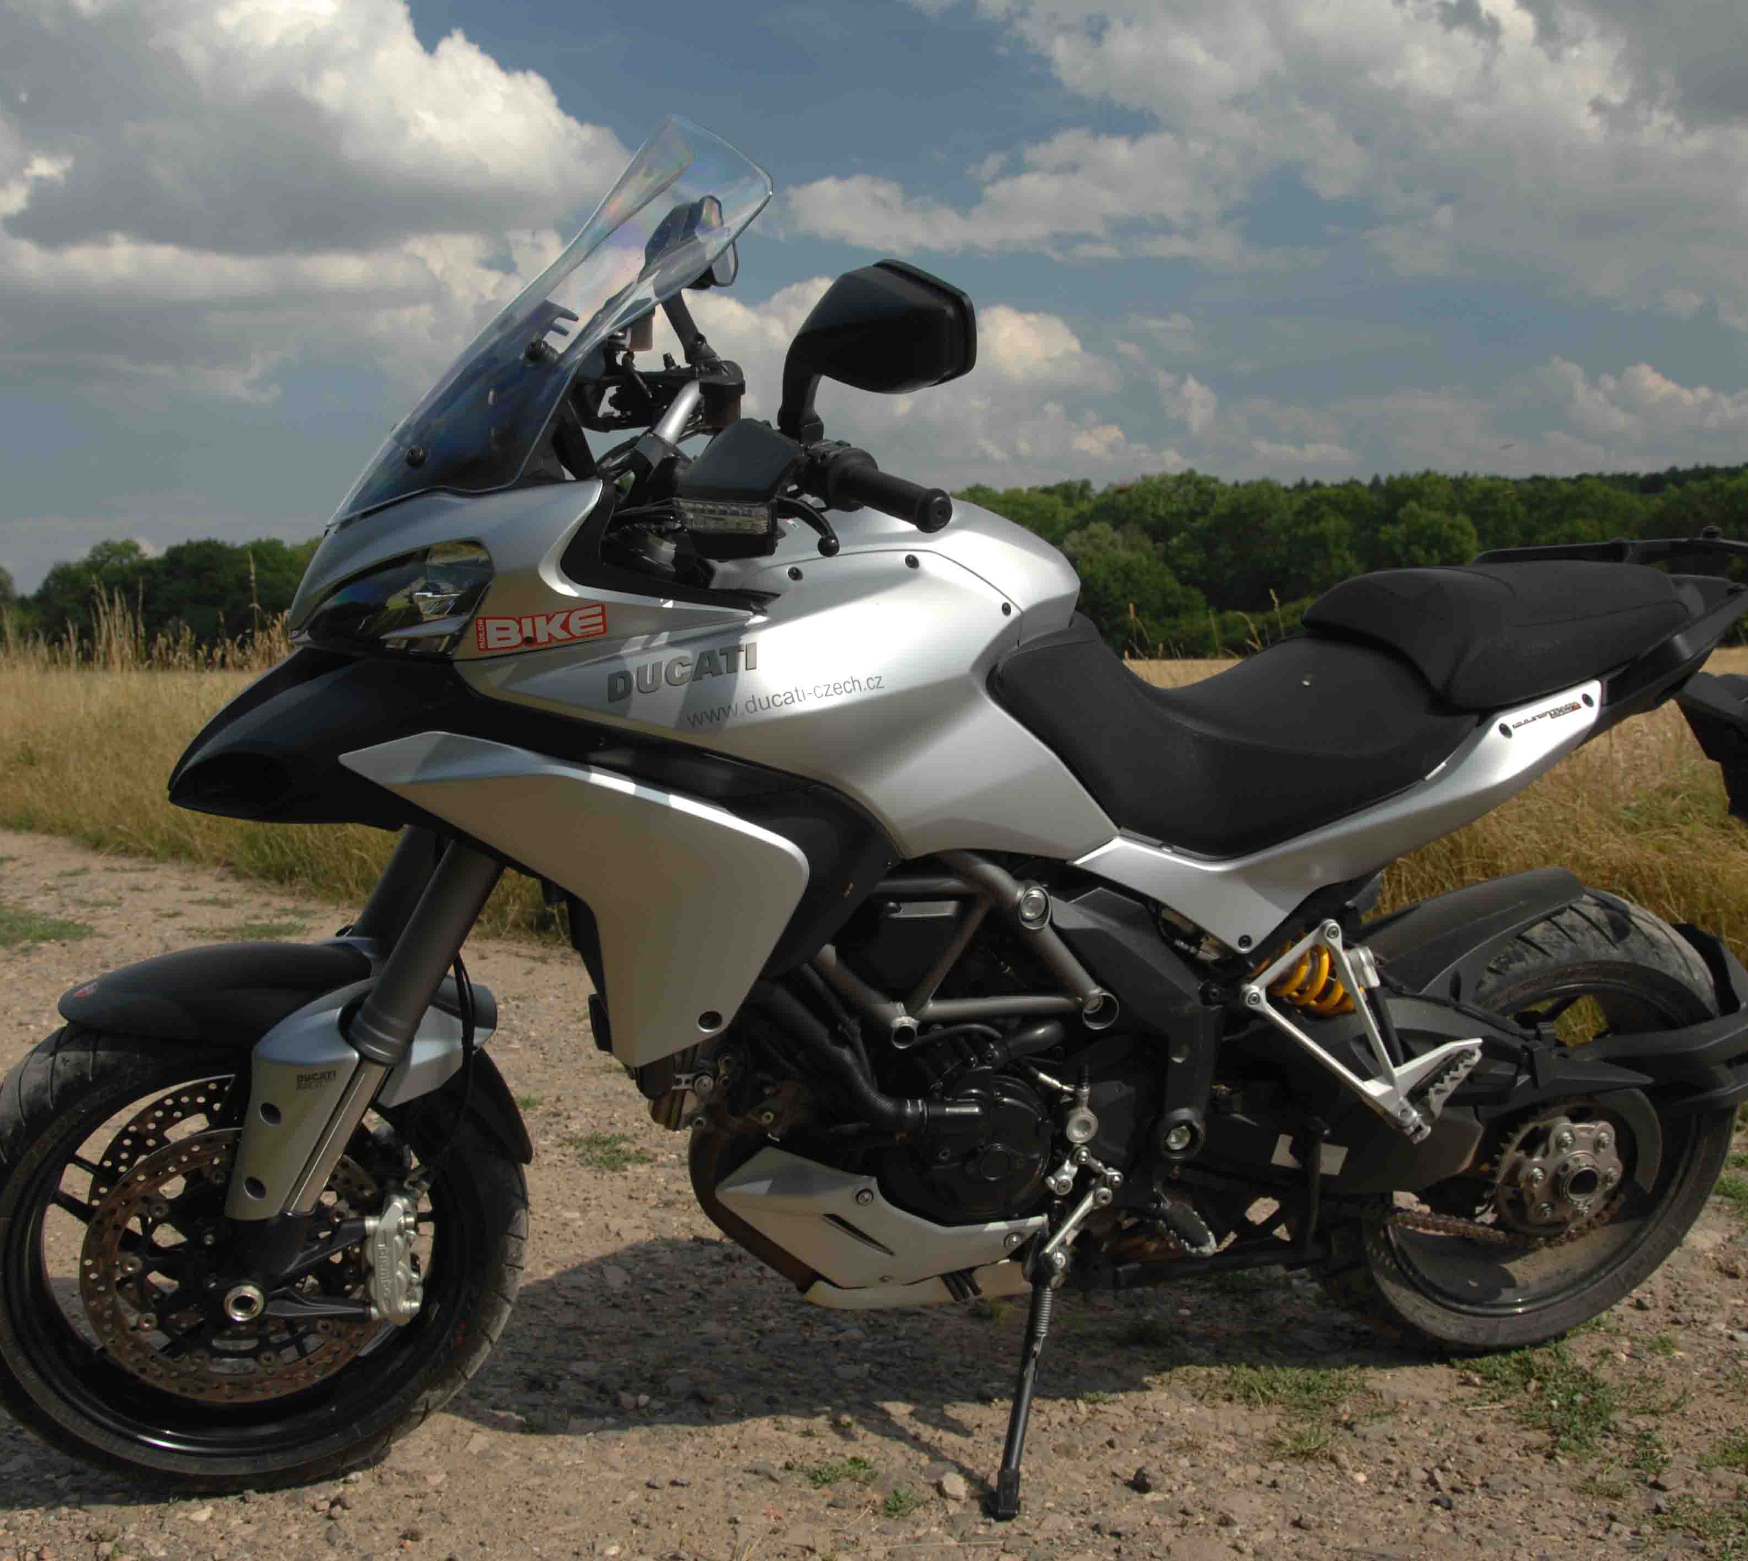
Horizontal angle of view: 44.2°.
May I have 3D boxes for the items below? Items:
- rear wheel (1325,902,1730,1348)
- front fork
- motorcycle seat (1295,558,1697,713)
[{"bbox_3d":[0.798,0.430,2.732,0.640,0.640,0.190,-1,20,-18],"label":"rear wheel"},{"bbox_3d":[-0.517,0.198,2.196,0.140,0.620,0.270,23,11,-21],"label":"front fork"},{"bbox_3d":[0.689,-0.181,2.456,0.440,0.125,0.290,-6,22,-16],"label":"motorcycle seat"}]

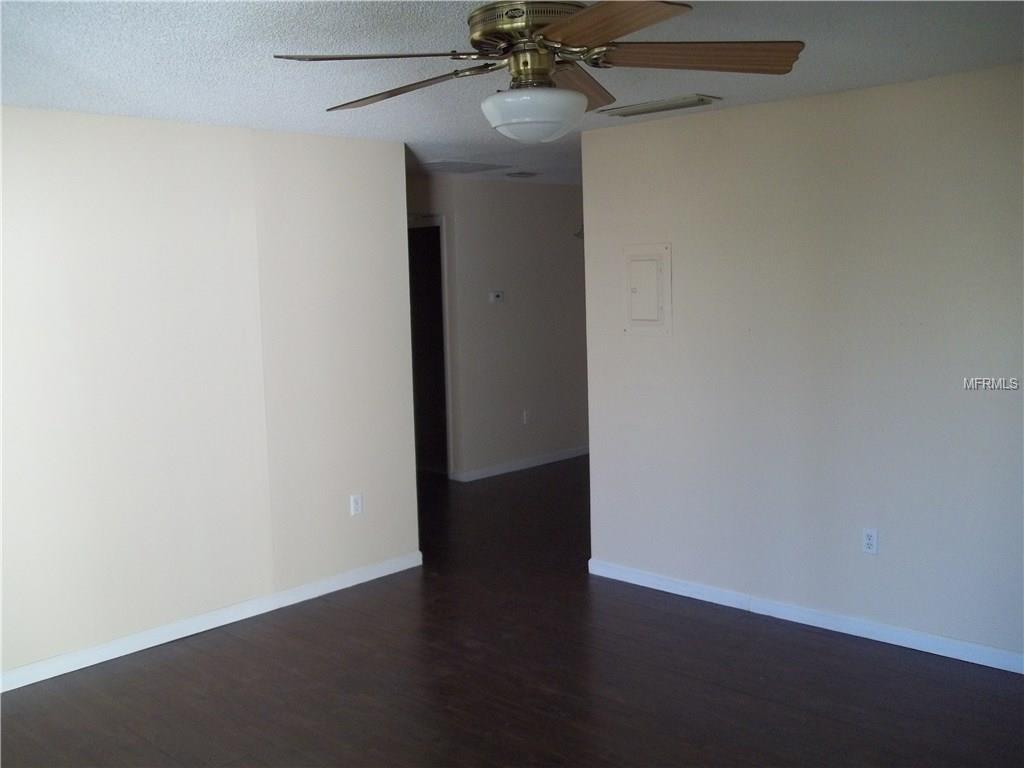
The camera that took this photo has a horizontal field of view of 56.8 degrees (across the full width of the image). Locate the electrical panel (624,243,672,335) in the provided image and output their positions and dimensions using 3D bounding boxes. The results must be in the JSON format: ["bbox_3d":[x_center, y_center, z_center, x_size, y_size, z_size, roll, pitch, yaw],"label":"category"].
[{"bbox_3d":[0.696,-0.485,4.860,0.300,0.480,0.025,4,9,41],"label":"electrical panel"}]

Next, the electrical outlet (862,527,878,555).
[{"bbox_3d":[1.606,0.706,4.237,0.071,0.116,0.010,4,9,41],"label":"electrical outlet"}]

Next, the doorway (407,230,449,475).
[{"bbox_3d":[-0.825,-0.263,8.027,0.780,2.060,0.110,4,9,41],"label":"doorway"}]

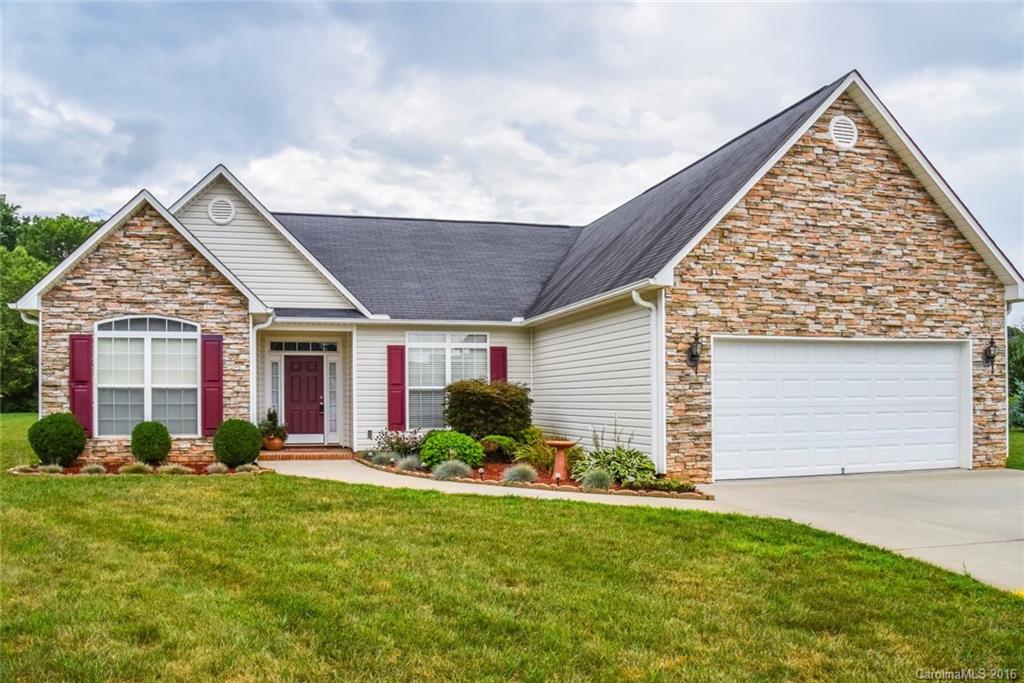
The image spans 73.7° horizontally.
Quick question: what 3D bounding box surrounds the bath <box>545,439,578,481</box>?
[{"bbox_3d":[0.747,1.785,10.200,0.460,0.600,0.460,1,-3,-14],"label":"bath"}]

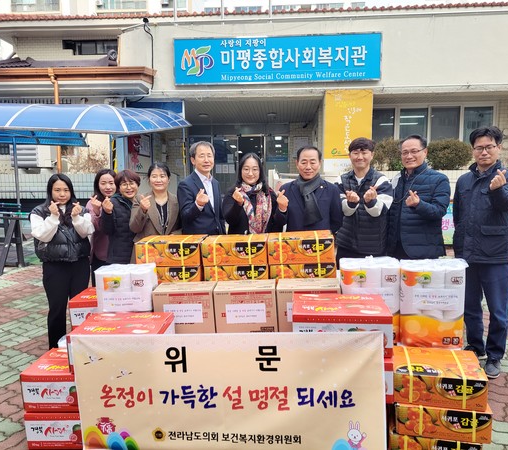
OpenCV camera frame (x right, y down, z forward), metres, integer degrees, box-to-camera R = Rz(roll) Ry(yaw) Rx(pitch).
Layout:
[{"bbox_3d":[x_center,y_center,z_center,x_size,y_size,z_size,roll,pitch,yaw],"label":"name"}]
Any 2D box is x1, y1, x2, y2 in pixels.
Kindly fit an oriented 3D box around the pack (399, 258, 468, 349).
[{"bbox_3d":[1.101,0.478,2.582,0.356,0.475,0.240,0,8,15],"label":"pack"}]

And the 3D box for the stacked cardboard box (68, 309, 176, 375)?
[{"bbox_3d":[-0.747,0.673,2.423,0.495,0.208,0.365,-2,8,2],"label":"stacked cardboard box"}]

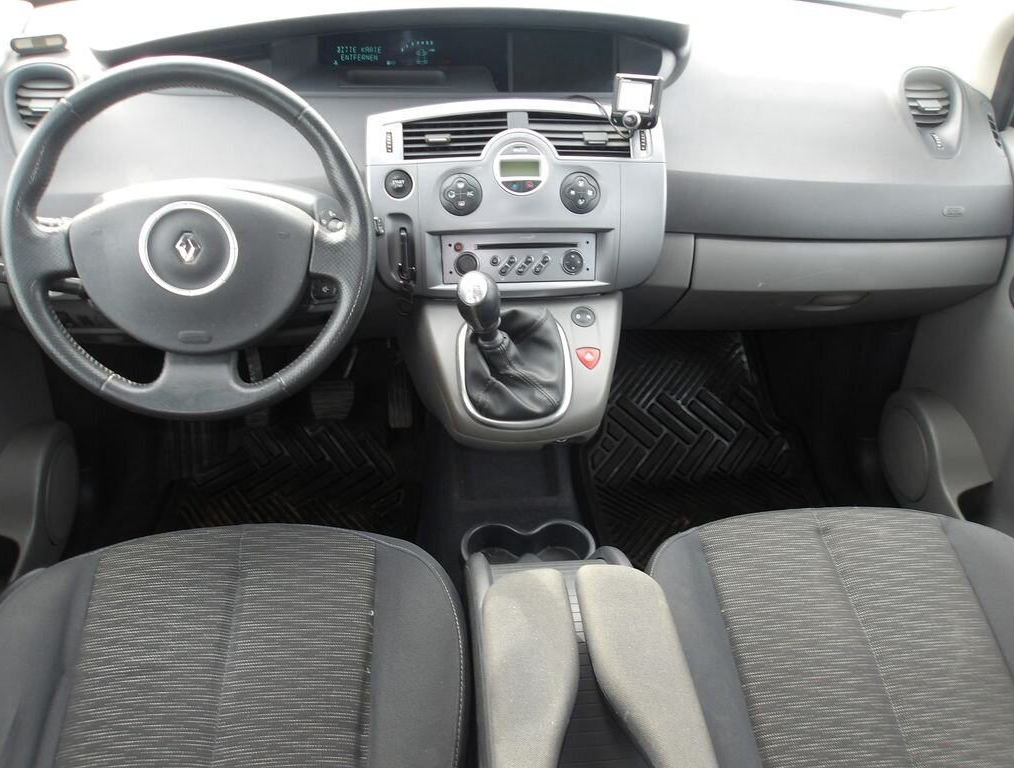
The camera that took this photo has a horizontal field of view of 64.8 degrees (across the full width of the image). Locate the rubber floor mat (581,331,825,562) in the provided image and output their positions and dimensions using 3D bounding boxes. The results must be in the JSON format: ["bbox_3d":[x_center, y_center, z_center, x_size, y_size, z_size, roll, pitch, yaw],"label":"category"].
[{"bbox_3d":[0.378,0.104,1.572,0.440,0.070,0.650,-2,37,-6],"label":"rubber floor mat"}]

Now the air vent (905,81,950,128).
[{"bbox_3d":[0.576,-0.388,1.104,0.070,0.066,0.037,-2,20,-6],"label":"air vent"}]

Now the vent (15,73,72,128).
[{"bbox_3d":[-0.566,-0.352,0.990,0.070,0.066,0.037,-2,20,-6],"label":"vent"}]

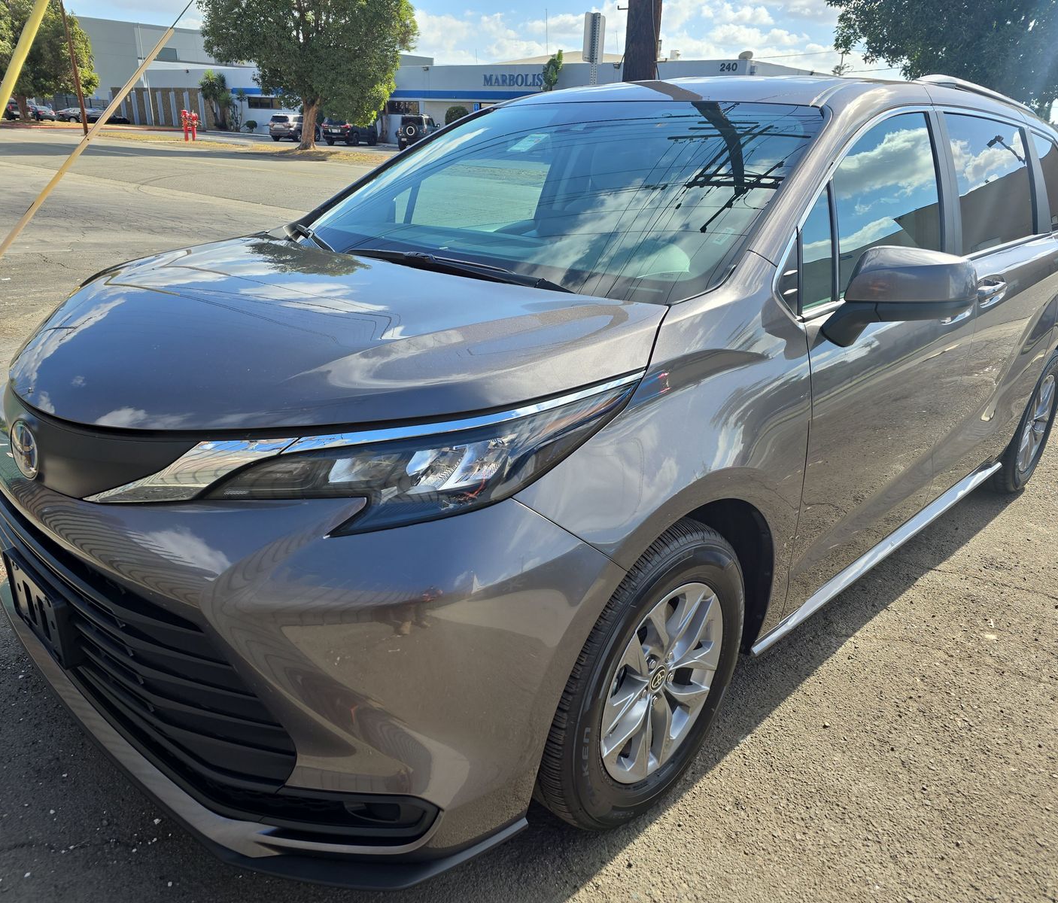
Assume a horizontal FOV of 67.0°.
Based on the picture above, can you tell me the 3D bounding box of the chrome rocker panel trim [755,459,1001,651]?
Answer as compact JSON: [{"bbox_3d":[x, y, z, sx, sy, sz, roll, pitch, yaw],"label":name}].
[{"bbox_3d":[1.351,0.290,2.888,0.100,0.080,2.150,19,26,41],"label":"chrome rocker panel trim"}]

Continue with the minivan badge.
[{"bbox_3d":[-1.018,-0.003,1.615,0.175,0.120,0.030,19,18,41],"label":"minivan badge"}]

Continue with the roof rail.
[{"bbox_3d":[1.820,-1.402,3.207,0.060,0.080,1.480,19,26,41],"label":"roof rail"}]

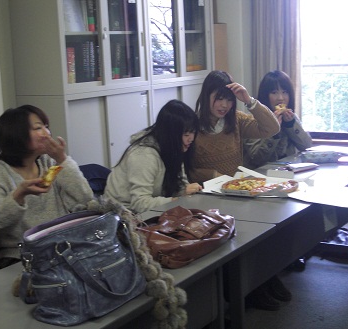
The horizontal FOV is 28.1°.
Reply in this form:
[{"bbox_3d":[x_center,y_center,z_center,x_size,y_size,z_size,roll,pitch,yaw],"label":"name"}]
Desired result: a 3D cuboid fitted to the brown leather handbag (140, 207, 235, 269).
[{"bbox_3d":[0.017,0.228,2.412,0.230,0.130,0.340,5,12,39],"label":"brown leather handbag"}]

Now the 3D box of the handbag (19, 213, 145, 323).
[{"bbox_3d":[-0.241,0.265,1.928,0.160,0.240,0.325,5,12,39],"label":"handbag"}]

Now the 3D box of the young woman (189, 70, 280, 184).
[{"bbox_3d":[0.297,0.140,3.643,0.520,1.250,0.700,-9,11,-33],"label":"young woman"}]

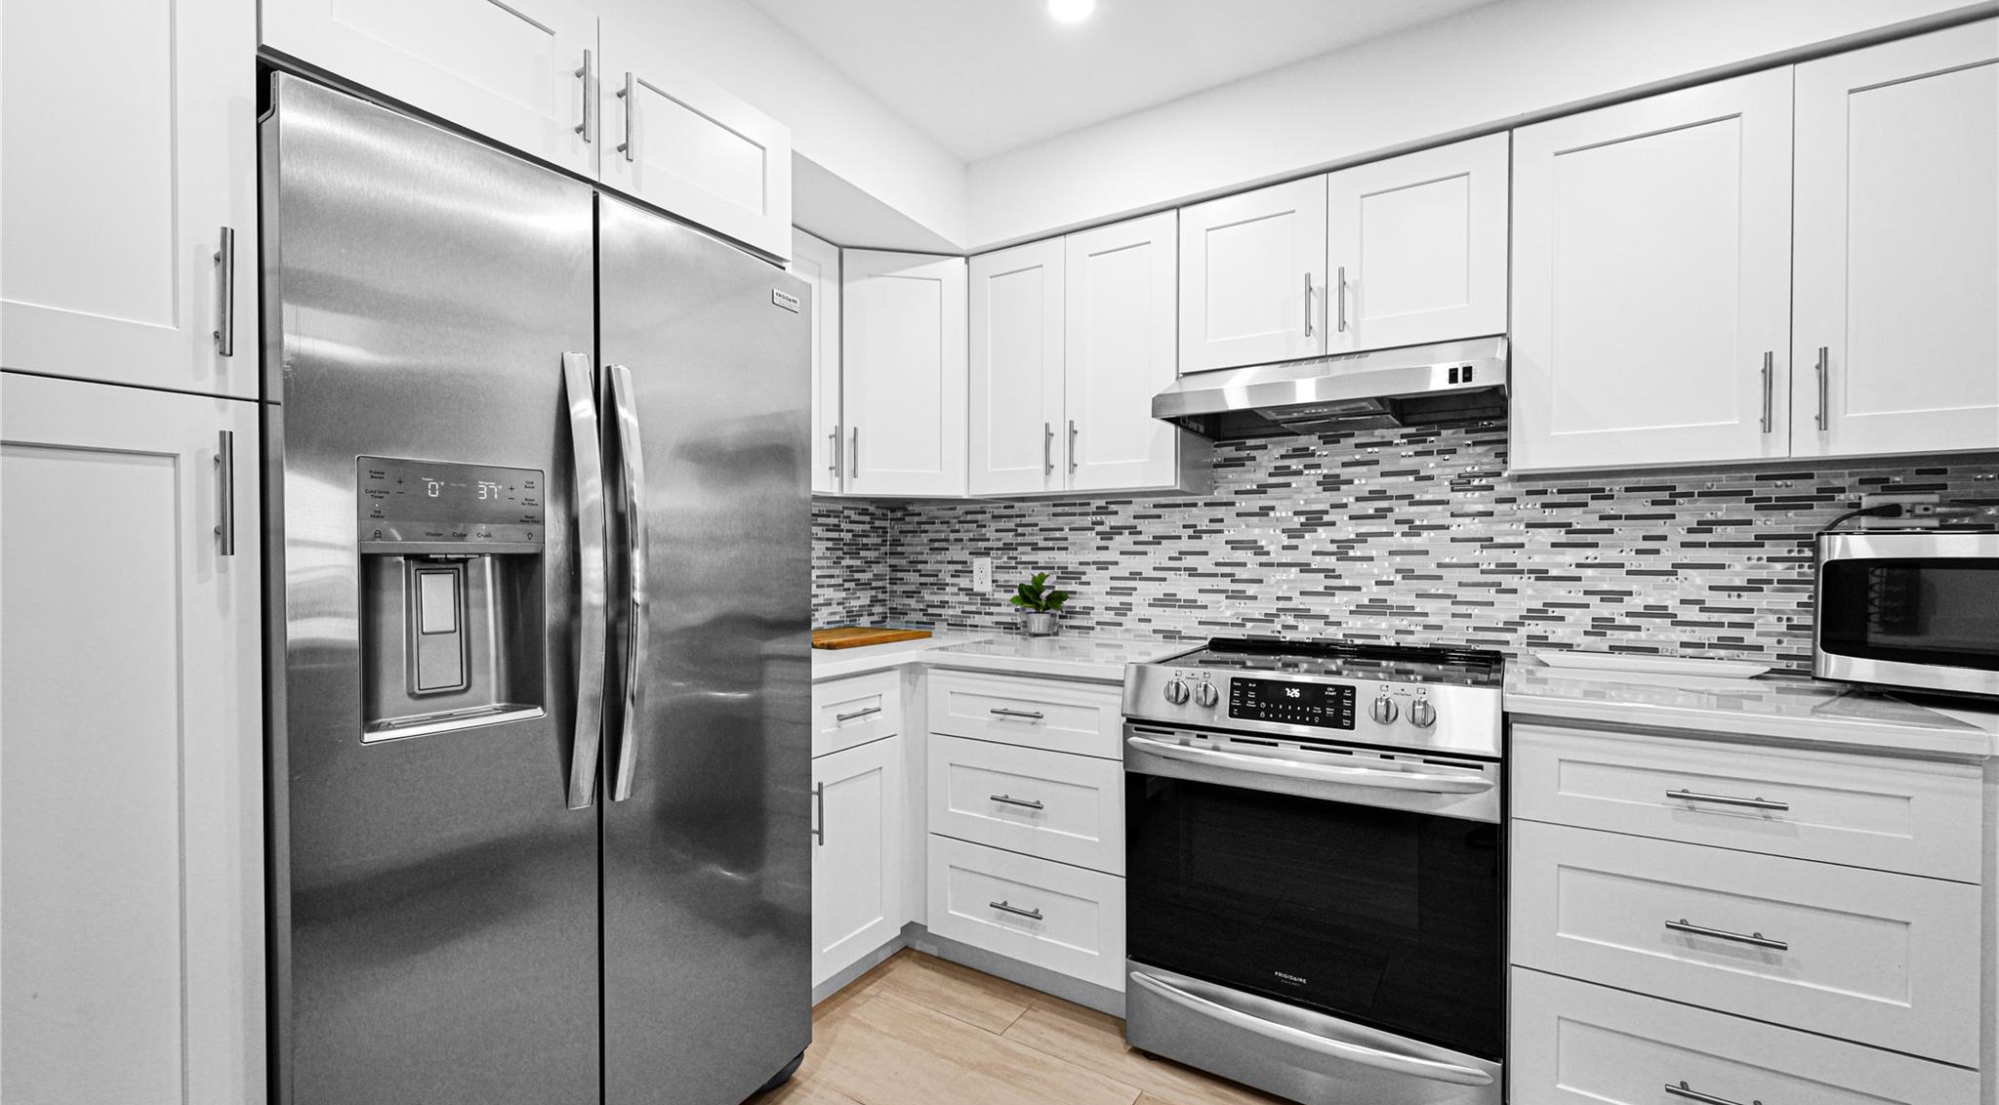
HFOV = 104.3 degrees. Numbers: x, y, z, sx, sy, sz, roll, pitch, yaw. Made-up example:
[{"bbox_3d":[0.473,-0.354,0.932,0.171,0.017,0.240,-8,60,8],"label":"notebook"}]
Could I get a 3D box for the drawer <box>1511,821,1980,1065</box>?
[{"bbox_3d":[1.363,0.652,1.542,0.599,0.283,0.500,0,1,31],"label":"drawer"}]

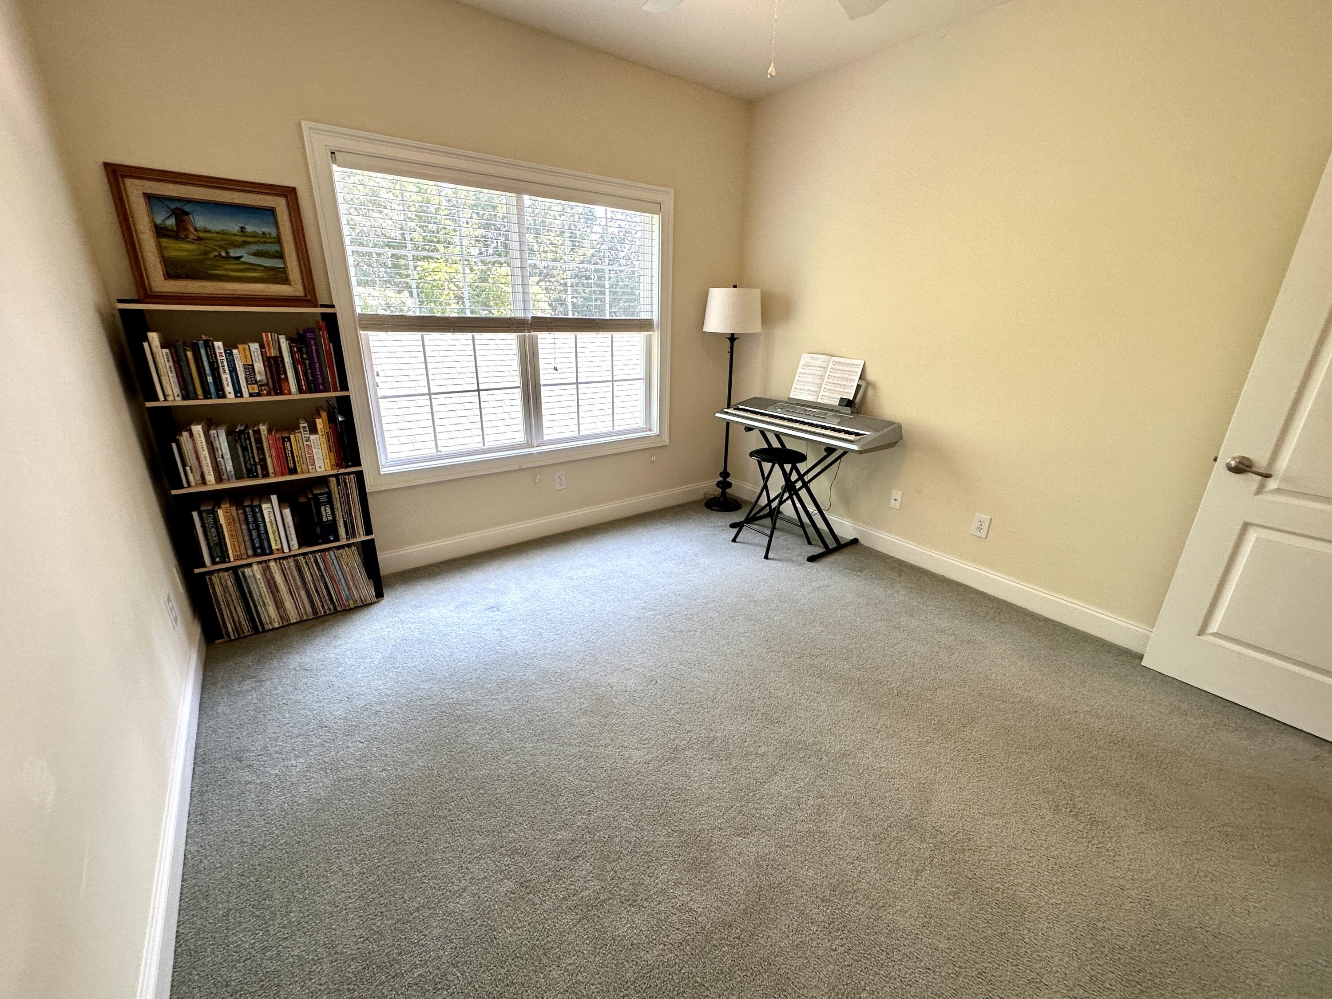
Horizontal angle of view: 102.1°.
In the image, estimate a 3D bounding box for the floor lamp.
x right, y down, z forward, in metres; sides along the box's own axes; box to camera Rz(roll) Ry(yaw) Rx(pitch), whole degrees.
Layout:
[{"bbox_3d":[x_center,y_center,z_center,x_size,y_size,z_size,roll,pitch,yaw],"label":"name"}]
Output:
[{"bbox_3d":[0.466,-0.698,3.911,0.410,1.591,0.410,1,19,0],"label":"floor lamp"}]

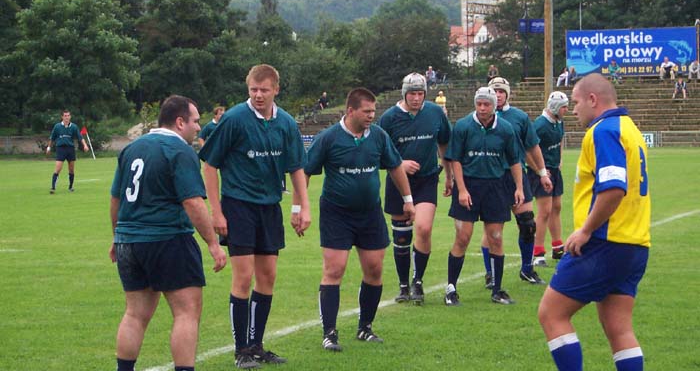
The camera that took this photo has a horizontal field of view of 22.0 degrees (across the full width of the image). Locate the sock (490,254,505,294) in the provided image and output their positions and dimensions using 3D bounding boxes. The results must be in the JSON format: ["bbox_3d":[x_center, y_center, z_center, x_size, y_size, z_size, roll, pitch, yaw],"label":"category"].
[{"bbox_3d":[1.234,0.736,15.050,0.125,0.350,0.150,-1,2,-30],"label":"sock"}]

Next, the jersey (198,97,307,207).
[{"bbox_3d":[-0.604,-0.201,11.150,0.640,0.660,0.360,-1,5,-22],"label":"jersey"}]

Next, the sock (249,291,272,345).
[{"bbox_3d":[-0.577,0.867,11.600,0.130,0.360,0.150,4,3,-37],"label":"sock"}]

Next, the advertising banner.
[{"bbox_3d":[15.826,-7.453,101.000,7.450,2.630,0.120,1,2,23],"label":"advertising banner"}]

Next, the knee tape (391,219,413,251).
[{"bbox_3d":[0.430,0.418,15.030,0.165,0.265,0.170,-3,2,-3],"label":"knee tape"}]

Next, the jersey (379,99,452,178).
[{"bbox_3d":[0.541,-0.394,15.100,0.610,0.660,0.340,0,6,-6],"label":"jersey"}]

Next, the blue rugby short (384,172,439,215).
[{"bbox_3d":[0.523,0.059,15.300,0.460,0.380,0.340,0,2,0],"label":"blue rugby short"}]

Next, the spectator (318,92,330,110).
[{"bbox_3d":[-1.275,-4.201,90.000,0.600,0.950,0.700,0,7,-10],"label":"spectator"}]

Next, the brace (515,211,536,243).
[{"bbox_3d":[1.643,0.392,16.800,0.180,0.300,0.190,-3,2,-30],"label":"brace"}]

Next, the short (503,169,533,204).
[{"bbox_3d":[1.525,0.000,17.100,0.450,0.390,0.330,-1,2,-18],"label":"short"}]

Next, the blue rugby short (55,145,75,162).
[{"bbox_3d":[-6.308,-0.722,40.000,0.440,0.370,0.300,0,2,-6],"label":"blue rugby short"}]

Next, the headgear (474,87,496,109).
[{"bbox_3d":[1.156,-0.723,15.300,0.200,0.220,0.240,1,2,15],"label":"headgear"}]

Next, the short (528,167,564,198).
[{"bbox_3d":[2.156,-0.038,19.700,0.320,0.370,0.420,2,3,45],"label":"short"}]

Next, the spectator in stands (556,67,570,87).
[{"bbox_3d":[11.824,-6.001,100.000,0.500,1.120,0.680,2,3,37],"label":"spectator in stands"}]

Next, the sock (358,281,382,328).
[{"bbox_3d":[0.140,0.815,12.270,0.145,0.310,0.145,5,2,-26],"label":"sock"}]

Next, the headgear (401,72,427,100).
[{"bbox_3d":[0.531,-0.828,15.050,0.200,0.250,0.250,0,12,-6],"label":"headgear"}]

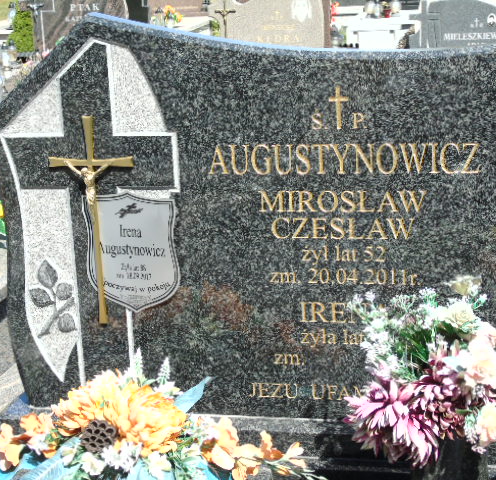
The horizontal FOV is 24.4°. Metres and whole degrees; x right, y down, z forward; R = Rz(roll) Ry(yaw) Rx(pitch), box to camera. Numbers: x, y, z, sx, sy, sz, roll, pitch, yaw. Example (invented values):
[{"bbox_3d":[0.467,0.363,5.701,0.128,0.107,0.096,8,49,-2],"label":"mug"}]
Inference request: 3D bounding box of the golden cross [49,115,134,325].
[{"bbox_3d":[-0.306,-0.035,2.296,0.180,0.426,0.045,0,13,13],"label":"golden cross"}]

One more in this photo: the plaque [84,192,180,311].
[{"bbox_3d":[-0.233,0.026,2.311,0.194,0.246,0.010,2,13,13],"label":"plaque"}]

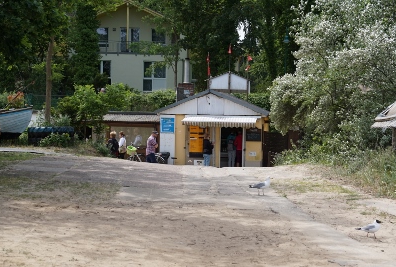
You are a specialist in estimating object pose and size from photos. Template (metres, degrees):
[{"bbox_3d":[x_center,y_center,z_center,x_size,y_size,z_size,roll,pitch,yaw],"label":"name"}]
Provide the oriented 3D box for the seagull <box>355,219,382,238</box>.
[{"bbox_3d":[2.217,1.249,13.000,0.365,0.250,0.130,0,1,5],"label":"seagull"}]

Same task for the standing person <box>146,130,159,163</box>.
[{"bbox_3d":[-1.730,0.780,38.300,0.440,1.720,0.500,0,1,-6],"label":"standing person"}]

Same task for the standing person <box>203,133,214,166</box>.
[{"bbox_3d":[0.440,0.824,40.200,0.420,1.680,0.480,0,1,-22],"label":"standing person"}]

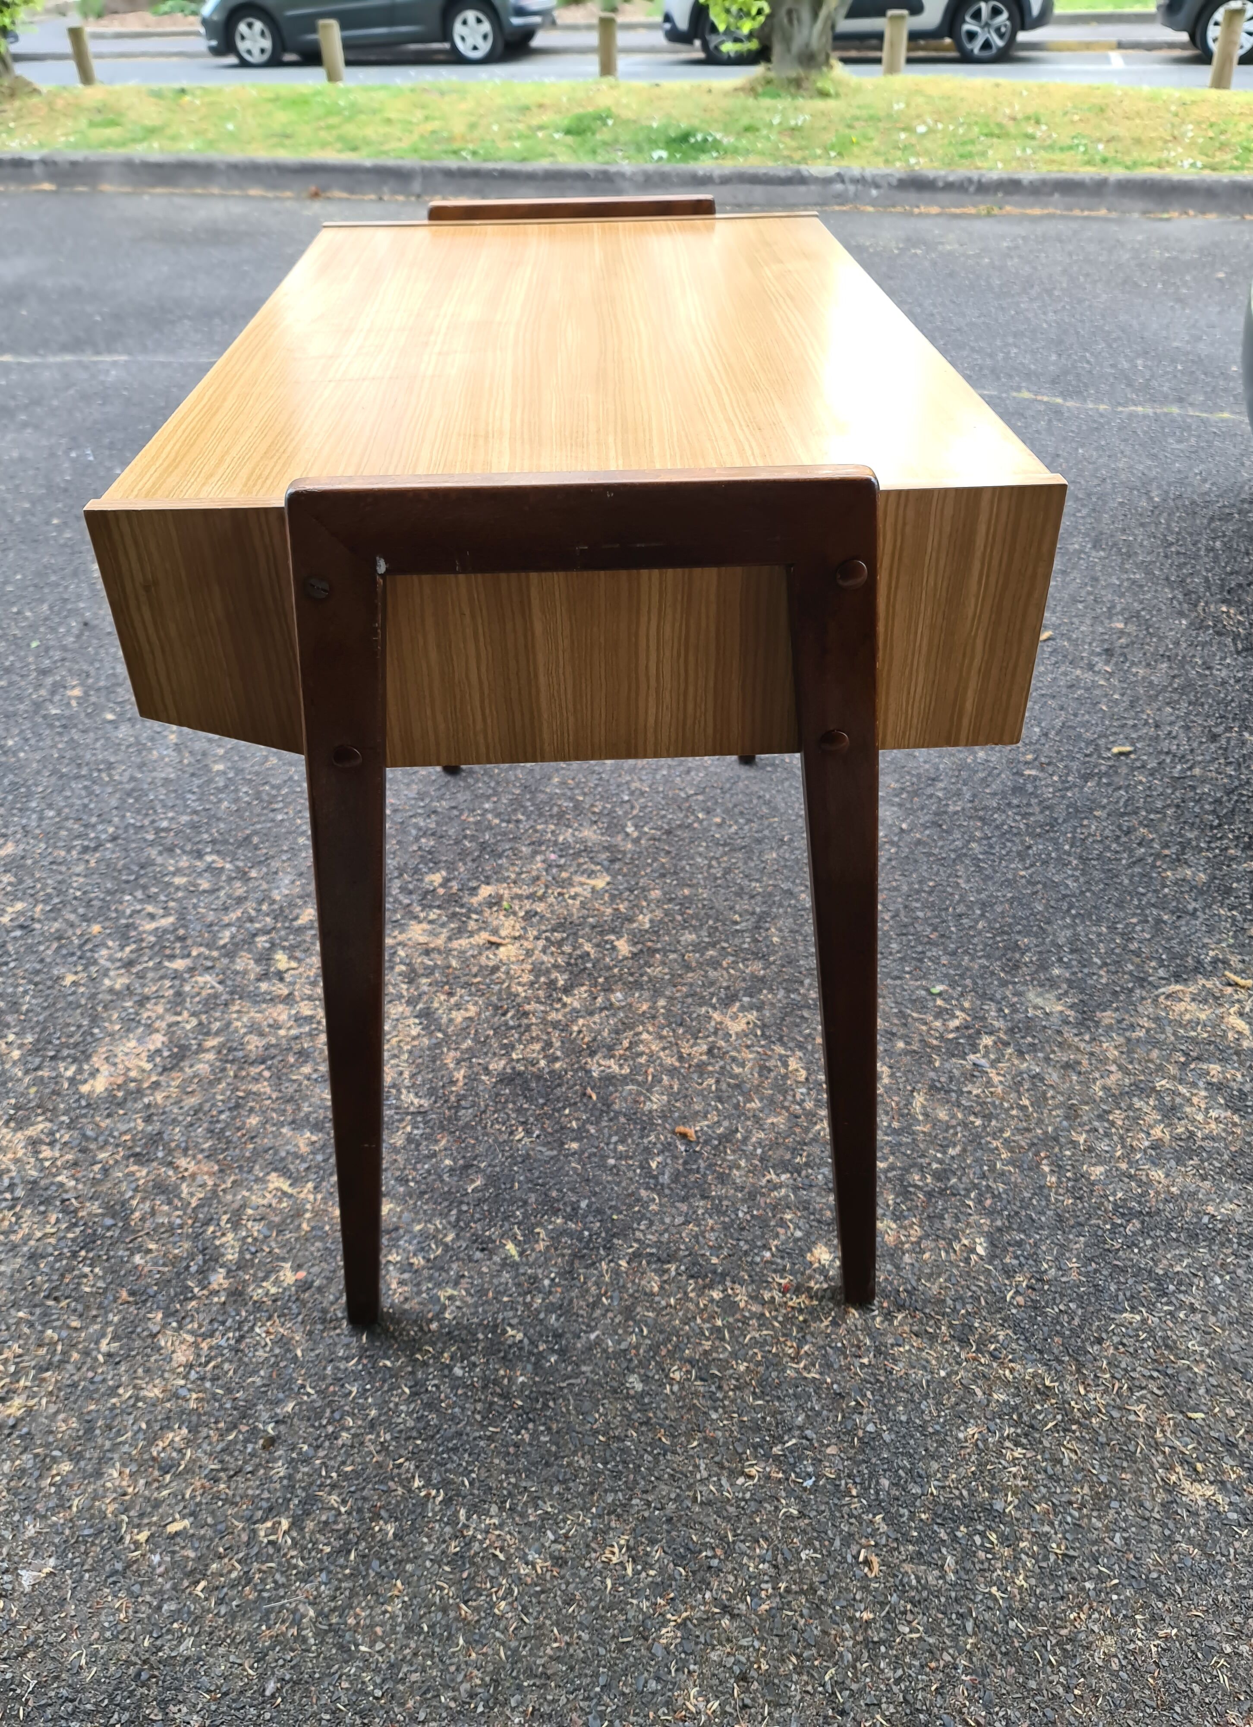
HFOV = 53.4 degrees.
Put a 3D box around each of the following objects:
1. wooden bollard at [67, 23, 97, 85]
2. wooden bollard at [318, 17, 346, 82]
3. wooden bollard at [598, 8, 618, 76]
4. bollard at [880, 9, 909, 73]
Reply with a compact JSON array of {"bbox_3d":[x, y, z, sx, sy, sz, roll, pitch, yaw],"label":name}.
[{"bbox_3d":[-4.778,-7.077,10.981,0.158,0.460,0.158,-13,38,-16],"label":"wooden bollard"},{"bbox_3d":[-2.527,-6.978,10.731,0.158,0.460,0.158,-7,37,-9],"label":"wooden bollard"},{"bbox_3d":[-0.151,-6.792,10.381,0.158,0.460,0.158,-1,36,0],"label":"wooden bollard"},{"bbox_3d":[2.160,-6.575,10.031,0.158,0.460,0.158,5,37,9],"label":"bollard"}]

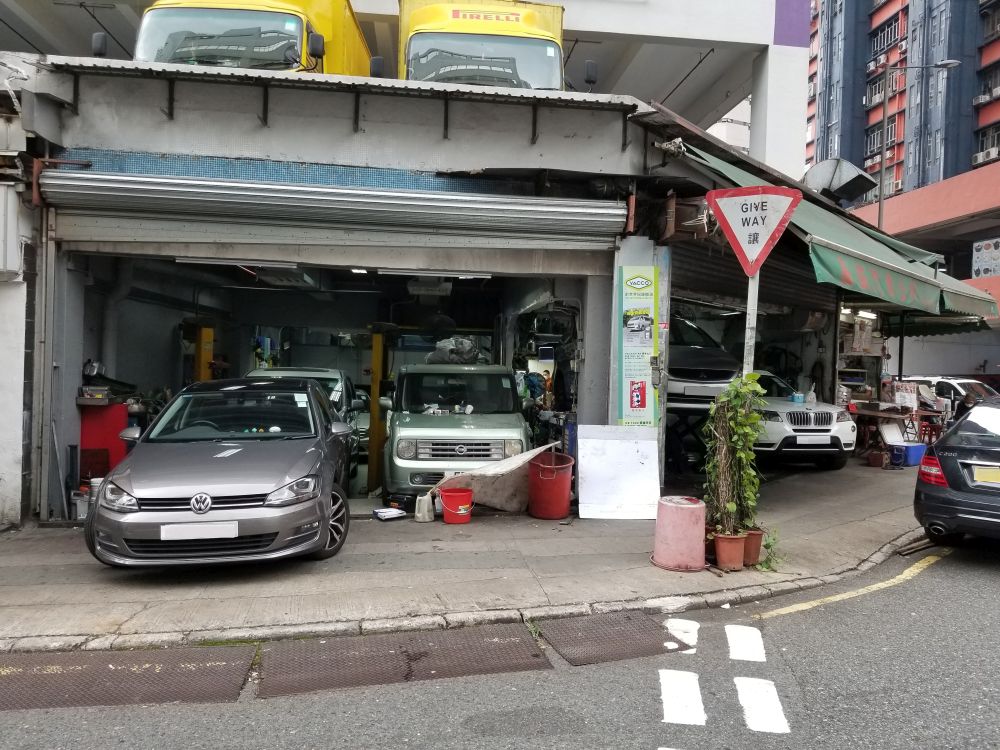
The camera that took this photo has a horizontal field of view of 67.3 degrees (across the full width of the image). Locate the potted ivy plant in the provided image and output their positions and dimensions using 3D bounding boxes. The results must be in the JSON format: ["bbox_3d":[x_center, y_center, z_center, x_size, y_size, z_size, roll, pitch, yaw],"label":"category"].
[{"bbox_3d":[1.950,0.790,6.220,0.480,1.630,0.450,2,1,-8],"label":"potted ivy plant"}]

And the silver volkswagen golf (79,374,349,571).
[{"bbox_3d":[-2.430,0.770,7.350,1.840,1.460,4.260,1,1,-9],"label":"silver volkswagen golf"}]

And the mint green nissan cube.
[{"bbox_3d":[-0.630,0.690,9.830,1.720,1.650,3.750,1,1,-6],"label":"mint green nissan cube"}]

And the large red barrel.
[{"bbox_3d":[0.560,1.220,8.150,0.480,0.660,0.480,2,1,0],"label":"large red barrel"}]

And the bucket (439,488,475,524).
[{"bbox_3d":[-0.450,1.360,7.760,0.340,0.330,0.330,2,1,-6],"label":"bucket"}]

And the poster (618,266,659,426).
[{"bbox_3d":[1.530,-0.310,8.280,0.450,1.800,0.020,0,1,-7],"label":"poster"}]

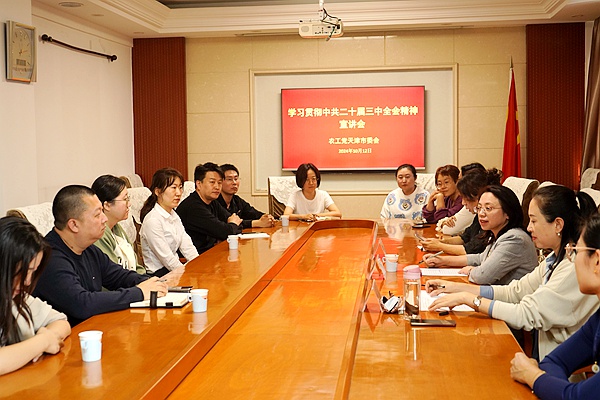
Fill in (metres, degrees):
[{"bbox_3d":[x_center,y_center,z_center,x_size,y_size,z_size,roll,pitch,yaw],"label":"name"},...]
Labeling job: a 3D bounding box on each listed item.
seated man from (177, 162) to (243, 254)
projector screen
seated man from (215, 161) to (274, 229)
[{"bbox_3d":[-0.610,0.423,5.100,0.740,1.310,0.540,1,4,33],"label":"seated man"},{"bbox_3d":[0.620,-0.827,9.100,1.670,0.955,0.070,0,4,7],"label":"projector screen"},{"bbox_3d":[-0.440,0.373,6.050,0.740,1.285,0.530,2,5,37],"label":"seated man"}]

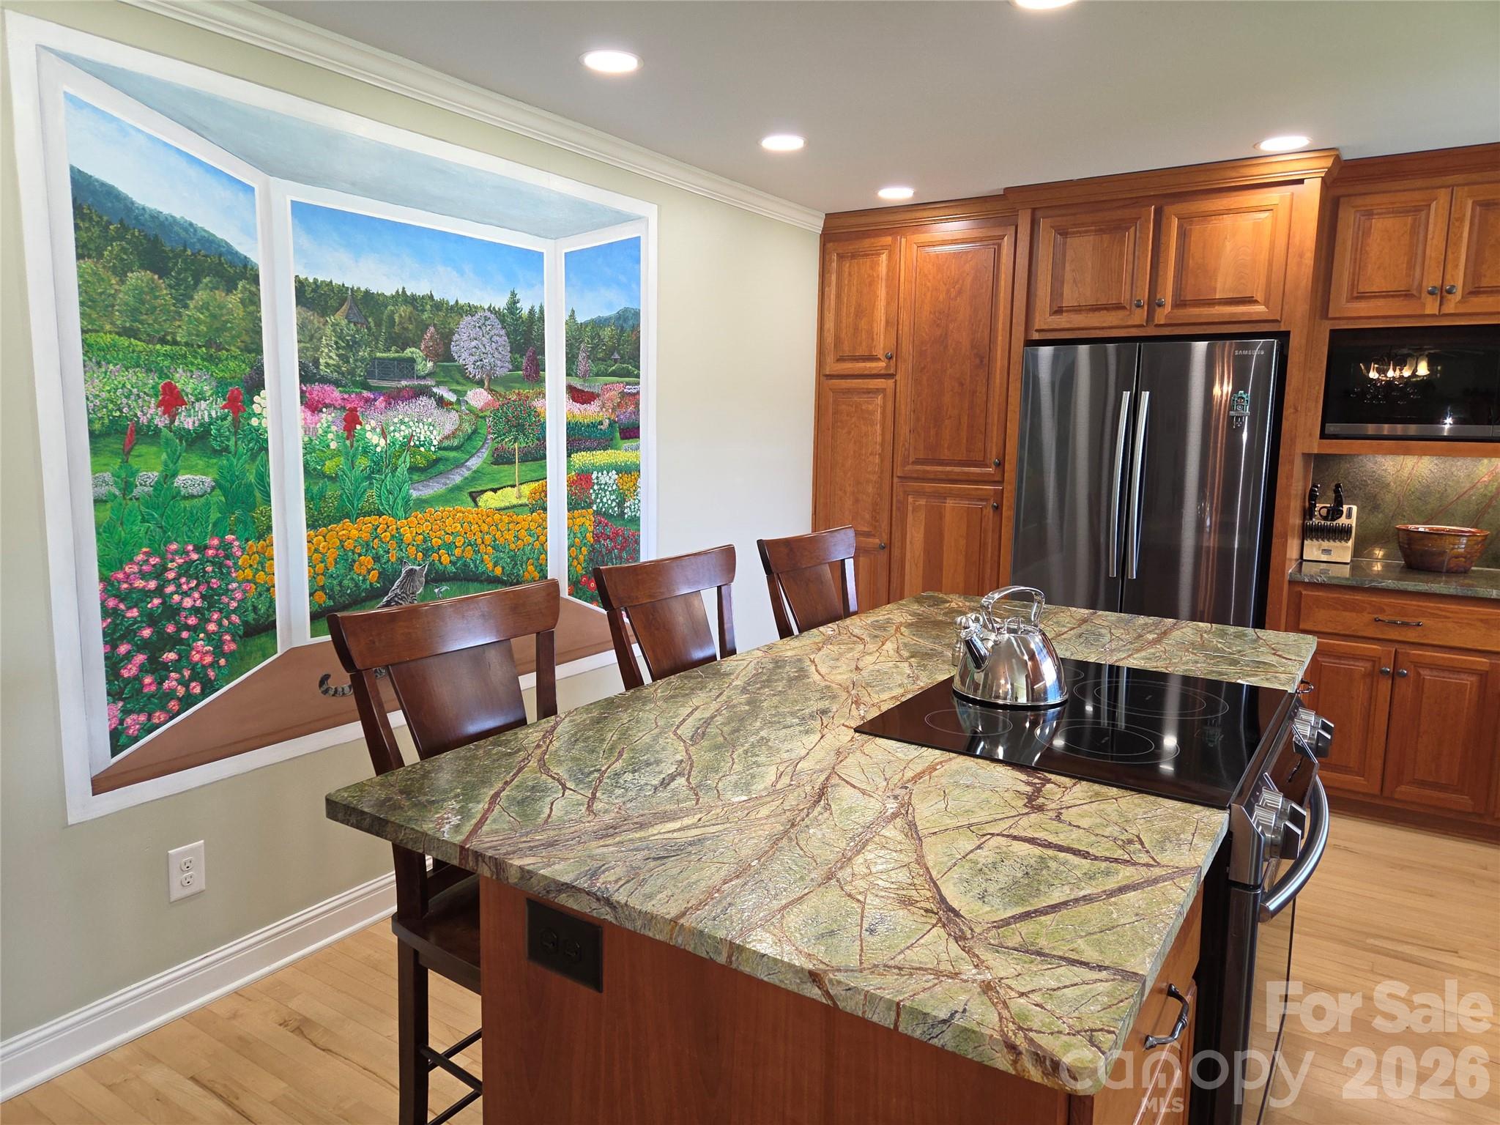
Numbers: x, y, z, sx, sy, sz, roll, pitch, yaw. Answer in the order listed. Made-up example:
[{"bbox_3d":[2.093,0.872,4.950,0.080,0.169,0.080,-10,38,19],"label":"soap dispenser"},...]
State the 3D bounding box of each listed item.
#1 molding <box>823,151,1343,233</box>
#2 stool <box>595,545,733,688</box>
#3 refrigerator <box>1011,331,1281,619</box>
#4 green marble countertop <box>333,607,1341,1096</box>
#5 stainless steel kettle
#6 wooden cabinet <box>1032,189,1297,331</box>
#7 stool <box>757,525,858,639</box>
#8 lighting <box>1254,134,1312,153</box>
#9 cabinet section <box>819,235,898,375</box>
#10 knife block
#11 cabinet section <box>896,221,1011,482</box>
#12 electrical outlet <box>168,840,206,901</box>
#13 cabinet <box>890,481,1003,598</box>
[{"bbox_3d":[1.141,-1.422,3.908,2.025,0.085,0.165,6,9,33],"label":"molding"},{"bbox_3d":[0.009,0.572,2.230,0.540,1.110,0.490,5,9,29],"label":"stool"},{"bbox_3d":[1.669,0.004,4.164,0.906,1.762,0.870,6,9,33],"label":"refrigerator"},{"bbox_3d":[0.436,0.266,1.980,1.054,0.030,2.160,6,9,33],"label":"green marble countertop"},{"bbox_3d":[0.499,0.150,1.904,0.224,0.210,0.216,1,8,0],"label":"stainless steel kettle"},{"bbox_3d":[1.656,-1.117,3.919,0.925,0.465,0.600,6,9,33],"label":"wooden cabinet"},{"bbox_3d":[0.355,0.505,2.765,0.540,1.110,0.480,6,9,33],"label":"stool"},{"bbox_3d":[1.738,-1.362,3.261,0.185,0.020,0.185,6,9,33],"label":"lighting"},{"bbox_3d":[0.661,-1.214,4.822,0.400,0.637,0.600,6,9,33],"label":"cabinet section"},{"bbox_3d":[2.422,-0.130,4.157,0.167,0.240,0.180,6,9,33],"label":"knife block"},{"bbox_3d":[1.045,-0.933,4.601,0.515,1.073,0.600,6,9,33],"label":"cabinet section"},{"bbox_3d":[-1.331,0.732,2.359,0.008,0.125,0.081,6,9,33],"label":"electrical outlet"},{"bbox_3d":[1.011,0.176,4.607,0.490,1.105,0.600,6,9,33],"label":"cabinet"}]

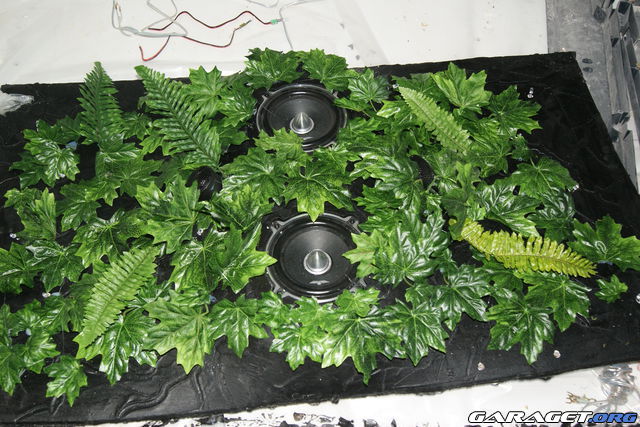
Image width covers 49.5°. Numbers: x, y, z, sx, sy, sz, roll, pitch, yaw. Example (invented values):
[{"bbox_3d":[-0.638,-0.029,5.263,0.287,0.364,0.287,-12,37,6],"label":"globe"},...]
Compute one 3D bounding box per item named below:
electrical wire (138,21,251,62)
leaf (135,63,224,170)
[{"bbox_3d":[-0.259,-0.361,1.431,0.217,0.010,0.139,3,56,0],"label":"electrical wire"},{"bbox_3d":[-0.260,-0.167,1.212,0.109,0.040,0.263,-33,71,-22],"label":"leaf"}]

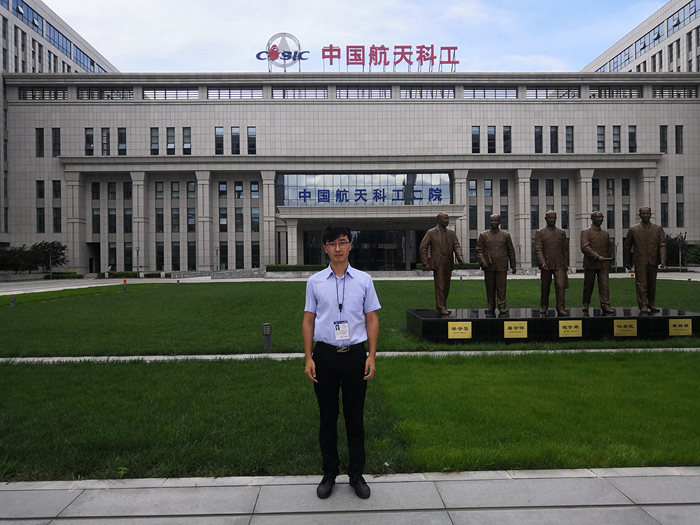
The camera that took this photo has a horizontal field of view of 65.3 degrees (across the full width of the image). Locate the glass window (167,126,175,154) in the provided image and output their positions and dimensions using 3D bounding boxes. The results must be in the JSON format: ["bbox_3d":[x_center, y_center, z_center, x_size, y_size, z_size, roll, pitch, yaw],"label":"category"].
[{"bbox_3d":[-22.895,-15.499,69.680,1.062,3.537,0.150,-1,0,-2],"label":"glass window"}]

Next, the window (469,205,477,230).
[{"bbox_3d":[15.827,-5.730,70.228,0.990,3.100,0.150,-1,0,-1],"label":"window"}]

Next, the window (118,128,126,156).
[{"bbox_3d":[-30.666,-16.214,73.438,1.118,3.917,0.200,-1,0,-1],"label":"window"}]

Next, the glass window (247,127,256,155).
[{"bbox_3d":[-12.193,-15.064,67.864,1.000,3.481,0.150,-1,0,-2],"label":"glass window"}]

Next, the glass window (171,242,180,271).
[{"bbox_3d":[-22.037,-0.753,69.132,1.000,3.608,0.150,-1,0,-2],"label":"glass window"}]

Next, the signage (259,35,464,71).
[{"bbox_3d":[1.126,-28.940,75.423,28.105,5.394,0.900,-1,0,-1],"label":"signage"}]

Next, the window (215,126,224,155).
[{"bbox_3d":[-16.177,-15.011,67.737,1.000,3.475,0.150,-1,0,-2],"label":"window"}]

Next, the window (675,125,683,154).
[{"bbox_3d":[43.206,-16.128,71.682,0.990,3.770,0.150,-1,0,-2],"label":"window"}]

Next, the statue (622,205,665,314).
[{"bbox_3d":[5.993,-0.055,11.100,0.780,2.120,0.580,-1,0,17],"label":"statue"}]

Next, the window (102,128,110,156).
[{"bbox_3d":[-30.176,-14.937,67.484,1.001,3.424,0.150,-1,0,-1],"label":"window"}]

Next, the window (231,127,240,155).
[{"bbox_3d":[-14.665,-15.612,69.929,1.095,3.562,0.150,-1,0,-2],"label":"window"}]

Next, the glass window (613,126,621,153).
[{"bbox_3d":[36.694,-16.868,75.121,1.059,3.965,0.200,-1,0,-1],"label":"glass window"}]

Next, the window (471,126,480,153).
[{"bbox_3d":[15.892,-15.388,68.757,1.000,3.476,0.150,-1,0,-2],"label":"window"}]

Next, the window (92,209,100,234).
[{"bbox_3d":[-31.553,-5.136,67.987,0.910,3.000,0.150,-1,0,-2],"label":"window"}]

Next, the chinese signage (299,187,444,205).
[{"bbox_3d":[2.155,-7.117,57.395,15.032,1.440,0.250,-1,0,-1],"label":"chinese signage"}]

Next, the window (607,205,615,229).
[{"bbox_3d":[33.326,-5.774,69.742,0.910,3.000,0.150,-1,0,-2],"label":"window"}]

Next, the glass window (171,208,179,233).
[{"bbox_3d":[-24.004,-5.805,75.020,1.145,3.422,0.200,-1,0,-1],"label":"glass window"}]

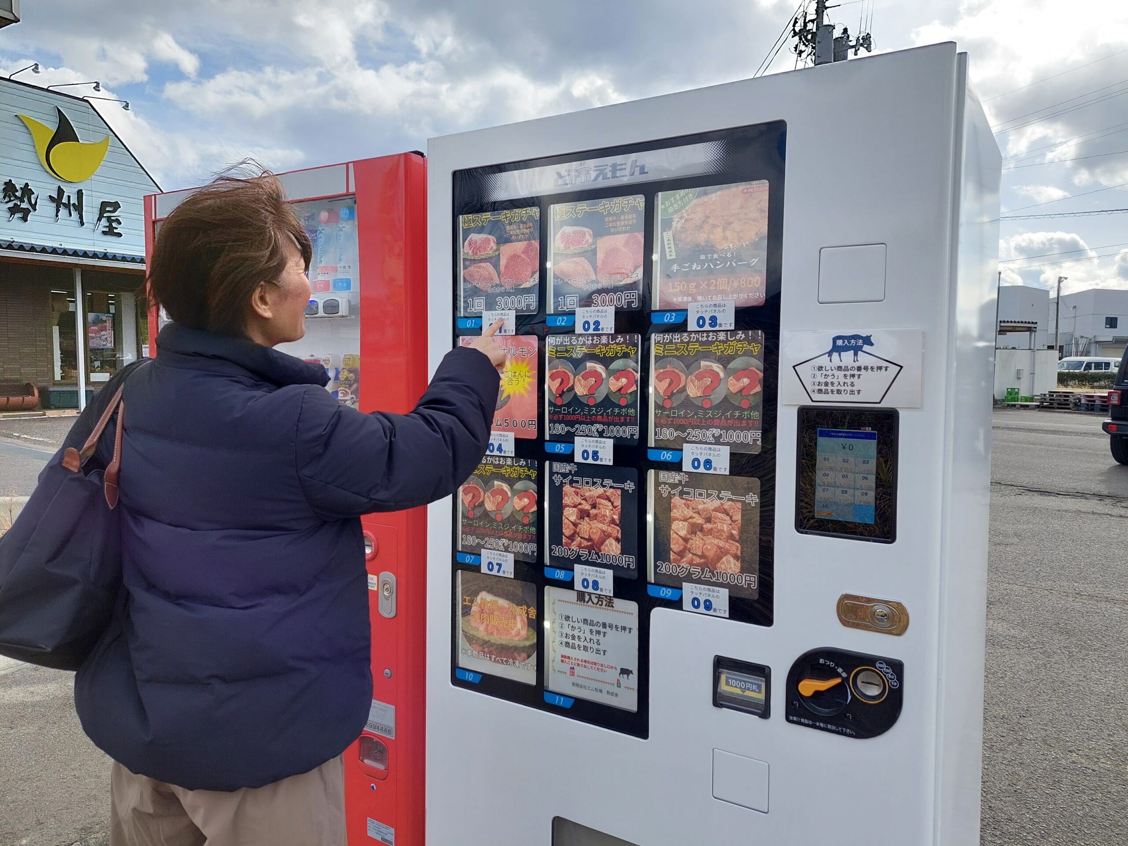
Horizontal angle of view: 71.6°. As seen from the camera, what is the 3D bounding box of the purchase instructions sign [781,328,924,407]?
[{"bbox_3d":[0.465,-0.089,1.272,0.215,0.125,0.002,2,4,30],"label":"purchase instructions sign"}]

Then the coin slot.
[{"bbox_3d":[0.500,0.428,1.278,0.058,0.058,0.015,2,4,30],"label":"coin slot"}]

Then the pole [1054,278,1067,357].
[{"bbox_3d":[33.506,-6.008,52.787,0.650,8.030,0.350,3,4,32],"label":"pole"}]

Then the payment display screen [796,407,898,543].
[{"bbox_3d":[0.464,0.082,1.285,0.159,0.215,0.020,2,4,30],"label":"payment display screen"}]

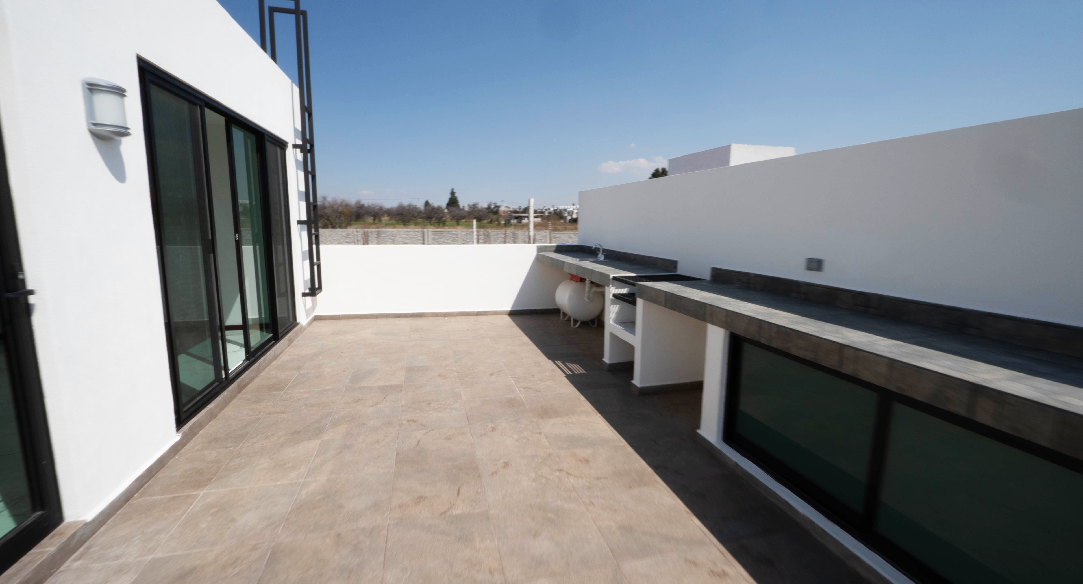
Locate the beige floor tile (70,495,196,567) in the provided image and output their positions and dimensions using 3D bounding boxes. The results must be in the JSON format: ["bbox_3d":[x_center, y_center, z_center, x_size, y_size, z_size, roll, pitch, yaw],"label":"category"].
[{"bbox_3d":[-1.769,1.027,1.966,0.329,0.010,0.452,-1,9,-15],"label":"beige floor tile"}]

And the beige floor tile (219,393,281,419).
[{"bbox_3d":[-2.136,0.831,3.324,0.302,0.012,0.446,-1,9,-15],"label":"beige floor tile"}]

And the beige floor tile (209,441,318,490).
[{"bbox_3d":[-1.535,0.967,2.547,0.446,0.012,0.455,-1,9,-15],"label":"beige floor tile"}]

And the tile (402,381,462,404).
[{"bbox_3d":[-0.876,0.804,3.629,0.450,0.010,0.450,-1,9,-15],"label":"tile"}]

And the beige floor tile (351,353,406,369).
[{"bbox_3d":[-1.546,0.670,4.383,0.450,0.010,0.450,-1,9,-15],"label":"beige floor tile"}]

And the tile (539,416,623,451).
[{"bbox_3d":[0.235,0.929,2.990,0.450,0.010,0.450,-1,9,-15],"label":"tile"}]

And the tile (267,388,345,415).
[{"bbox_3d":[-1.766,0.825,3.420,0.446,0.012,0.446,-1,9,-15],"label":"tile"}]

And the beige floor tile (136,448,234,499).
[{"bbox_3d":[-1.905,0.972,2.450,0.302,0.012,0.455,-1,9,-15],"label":"beige floor tile"}]

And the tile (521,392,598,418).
[{"bbox_3d":[0.123,0.870,3.451,0.451,0.012,0.447,-1,9,-15],"label":"tile"}]

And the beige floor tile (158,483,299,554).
[{"bbox_3d":[-1.393,1.021,2.065,0.450,0.010,0.452,-1,9,-15],"label":"beige floor tile"}]

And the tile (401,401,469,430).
[{"bbox_3d":[-0.752,0.867,3.157,0.450,0.010,0.452,-1,9,-15],"label":"tile"}]

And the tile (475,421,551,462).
[{"bbox_3d":[-0.205,0.937,2.875,0.450,0.010,0.450,-1,9,-15],"label":"tile"}]

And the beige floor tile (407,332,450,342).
[{"bbox_3d":[-1.336,0.519,5.367,0.450,0.010,0.450,-1,9,-15],"label":"beige floor tile"}]

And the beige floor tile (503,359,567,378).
[{"bbox_3d":[-0.111,0.713,4.250,0.450,0.010,0.452,-1,9,-15],"label":"beige floor tile"}]

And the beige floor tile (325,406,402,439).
[{"bbox_3d":[-1.187,0.875,3.043,0.450,0.010,0.452,-1,9,-15],"label":"beige floor tile"}]

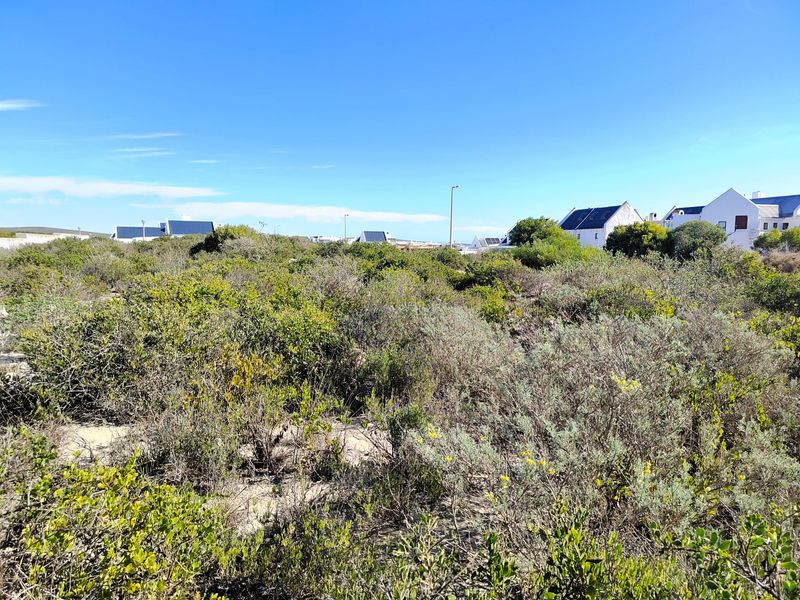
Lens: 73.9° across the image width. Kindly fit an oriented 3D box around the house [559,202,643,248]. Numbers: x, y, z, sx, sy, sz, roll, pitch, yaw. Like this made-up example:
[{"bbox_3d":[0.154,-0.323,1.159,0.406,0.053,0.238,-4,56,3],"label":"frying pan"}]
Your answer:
[{"bbox_3d":[27.161,-9.889,72.000,6.000,6.000,10.000,0,7,-13],"label":"house"}]

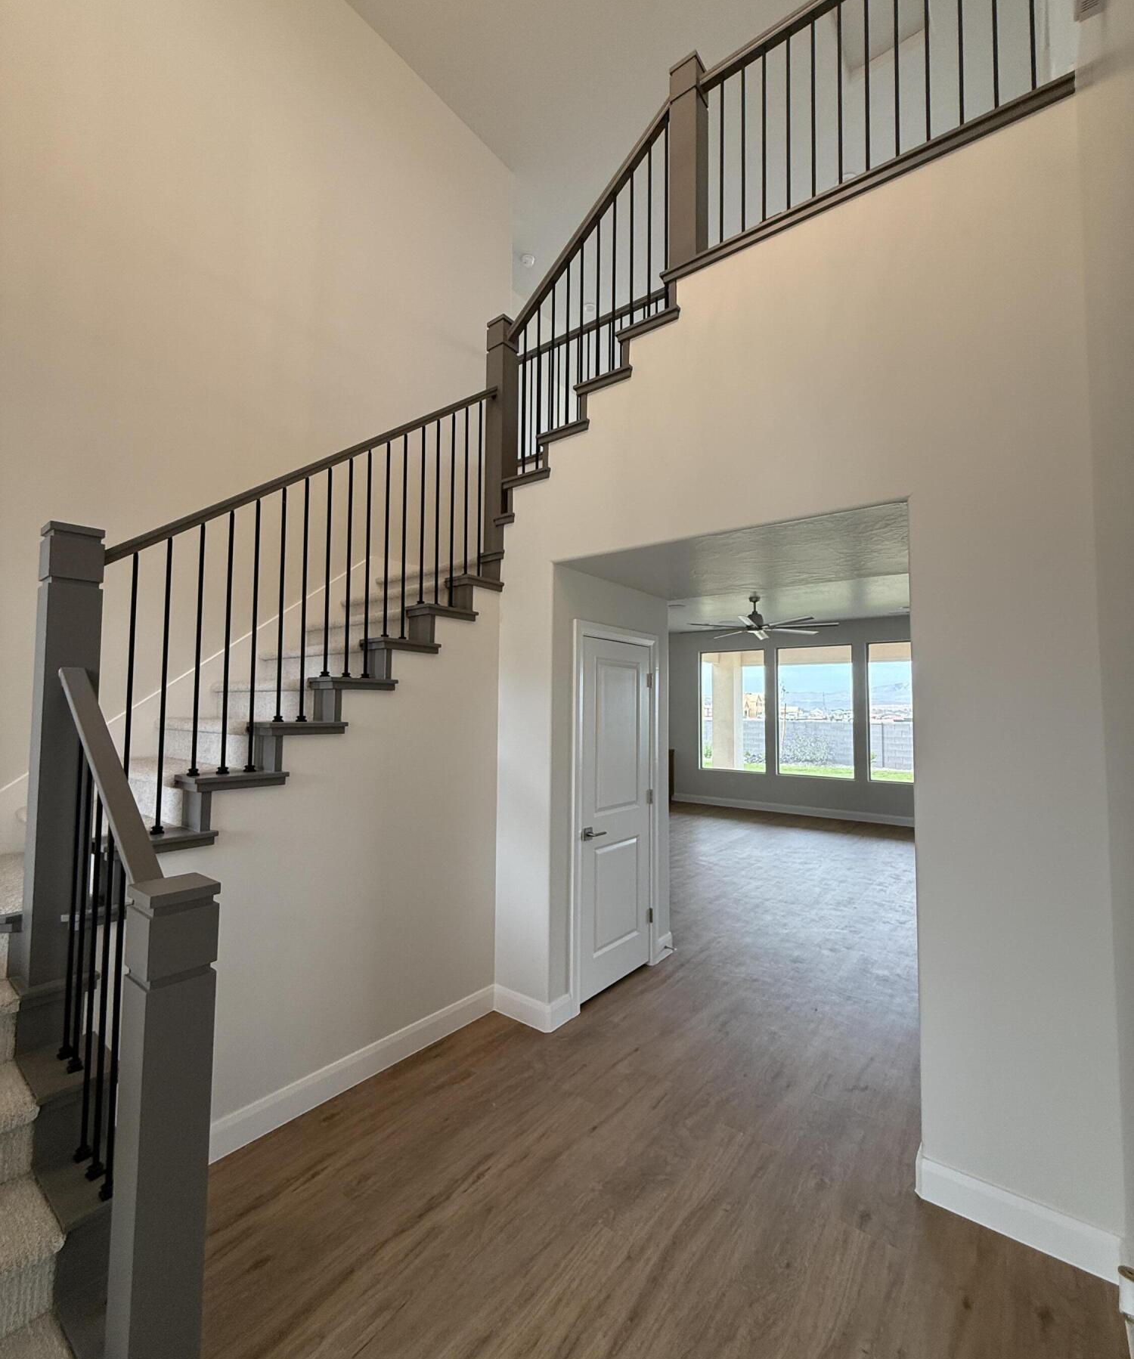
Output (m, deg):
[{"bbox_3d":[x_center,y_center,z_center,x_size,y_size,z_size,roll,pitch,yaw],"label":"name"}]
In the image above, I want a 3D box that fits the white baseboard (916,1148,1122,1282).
[{"bbox_3d":[1.400,1.686,1.934,0.515,0.133,0.026,-2,-4,38],"label":"white baseboard"}]

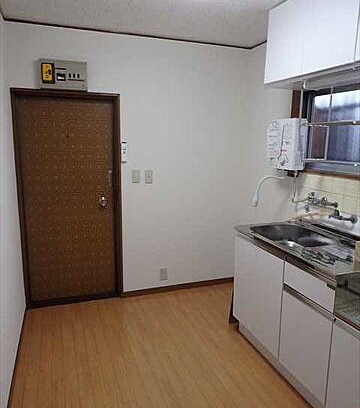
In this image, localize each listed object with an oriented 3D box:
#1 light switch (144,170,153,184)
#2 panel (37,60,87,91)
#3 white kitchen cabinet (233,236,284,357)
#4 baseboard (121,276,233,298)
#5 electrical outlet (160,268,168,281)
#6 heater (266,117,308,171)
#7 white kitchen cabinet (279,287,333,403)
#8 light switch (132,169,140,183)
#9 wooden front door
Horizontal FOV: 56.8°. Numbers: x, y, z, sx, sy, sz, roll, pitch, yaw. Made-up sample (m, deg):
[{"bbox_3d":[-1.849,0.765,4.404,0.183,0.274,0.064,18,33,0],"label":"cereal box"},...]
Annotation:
[{"bbox_3d":[-0.280,-0.242,3.054,0.070,0.120,0.010,-3,11,-20],"label":"light switch"},{"bbox_3d":[-0.914,-1.006,2.624,0.347,0.214,0.100,-3,11,-20],"label":"panel"},{"bbox_3d":[0.765,0.607,2.434,0.500,0.661,0.610,-3,11,-20],"label":"white kitchen cabinet"},{"bbox_3d":[0.040,0.845,3.378,1.217,0.052,0.013,-3,11,-20],"label":"baseboard"},{"bbox_3d":[-0.153,0.703,3.281,0.070,0.120,0.010,-3,11,-20],"label":"electrical outlet"},{"bbox_3d":[0.827,-0.460,2.597,0.130,0.379,0.310,-5,12,-28],"label":"heater"},{"bbox_3d":[0.938,0.769,1.978,0.500,0.488,0.393,-3,11,-20],"label":"white kitchen cabinet"},{"bbox_3d":[-0.390,-0.241,3.013,0.070,0.120,0.010,-3,11,-20],"label":"light switch"},{"bbox_3d":[-0.923,-0.004,2.877,0.842,1.845,0.080,-3,11,-20],"label":"wooden front door"}]

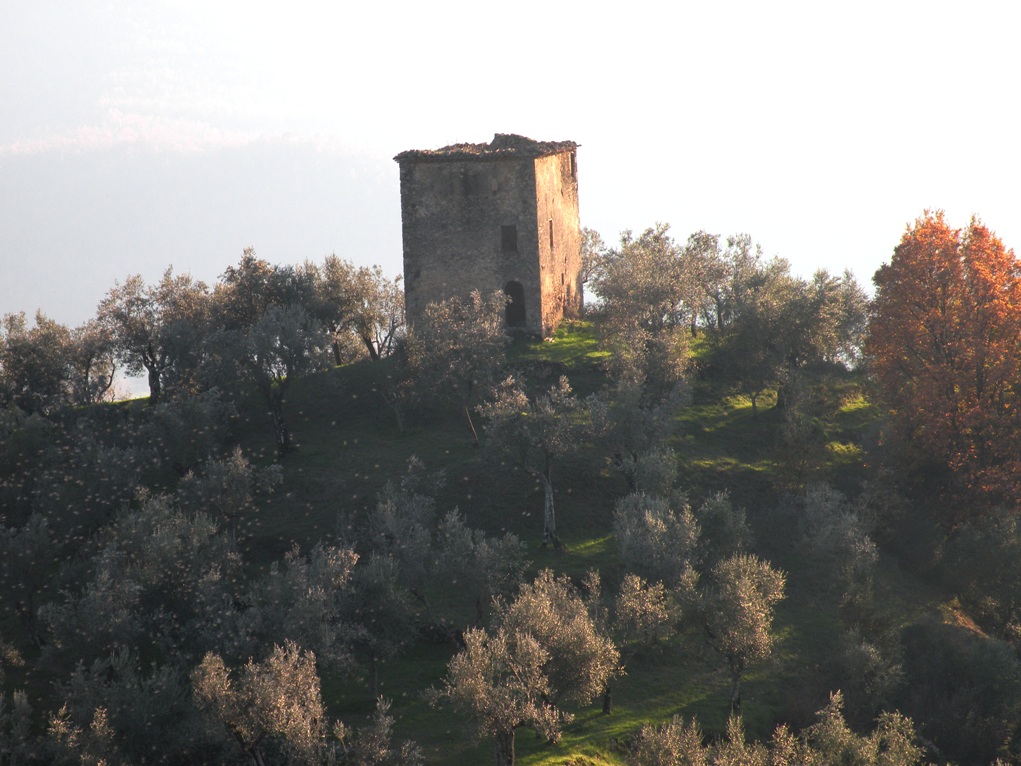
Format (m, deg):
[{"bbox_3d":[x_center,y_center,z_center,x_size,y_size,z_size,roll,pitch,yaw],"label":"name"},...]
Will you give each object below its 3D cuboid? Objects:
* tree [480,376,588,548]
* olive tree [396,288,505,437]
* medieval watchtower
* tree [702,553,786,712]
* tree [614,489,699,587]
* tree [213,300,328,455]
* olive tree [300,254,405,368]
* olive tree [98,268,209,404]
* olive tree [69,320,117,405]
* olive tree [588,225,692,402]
[{"bbox_3d":[0.990,3.280,157.000,4.370,7.030,4.370,-2,6,0],"label":"tree"},{"bbox_3d":[-2.570,-0.850,166.000,4.870,6.480,4.870,-2,6,0],"label":"olive tree"},{"bbox_3d":[-0.830,-7.080,177.600,7.040,9.210,7.070,0,7,18],"label":"medieval watchtower"},{"bbox_3d":[9.040,9.640,147.000,3.180,6.120,3.180,-2,6,0],"label":"tree"},{"bbox_3d":[5.870,6.530,153.000,3.470,4.380,3.470,-2,6,0],"label":"tree"},{"bbox_3d":[-10.580,-0.150,167.000,5.250,6.690,5.250,-2,6,0],"label":"tree"},{"bbox_3d":[-7.200,-3.320,174.500,4.580,4.900,4.580,-2,6,0],"label":"olive tree"},{"bbox_3d":[-16.230,-2.110,173.000,4.900,6.120,4.900,-2,6,0],"label":"olive tree"},{"bbox_3d":[-19.110,-0.940,174.000,2.330,3.980,2.600,-2,6,0],"label":"olive tree"},{"bbox_3d":[5.710,-2.980,167.000,4.470,7.860,4.470,-2,6,0],"label":"olive tree"}]

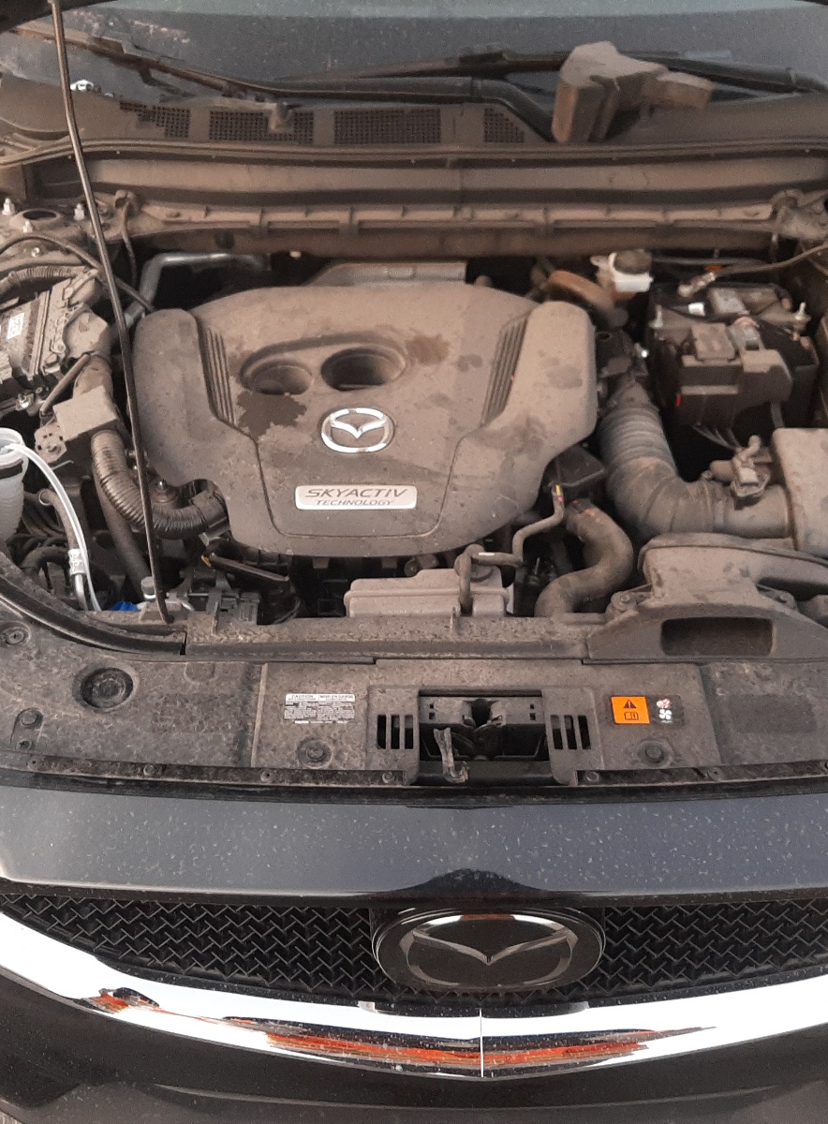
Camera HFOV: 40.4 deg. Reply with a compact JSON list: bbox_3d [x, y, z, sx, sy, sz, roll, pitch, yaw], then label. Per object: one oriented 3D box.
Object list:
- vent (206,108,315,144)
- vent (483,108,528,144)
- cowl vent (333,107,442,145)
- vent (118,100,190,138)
[{"bbox_3d":[-0.213,-0.608,1.570,0.146,0.010,0.055,0,72,0],"label":"vent"},{"bbox_3d":[0.128,-0.608,1.570,0.060,0.010,0.057,0,72,0],"label":"vent"},{"bbox_3d":[-0.036,-0.608,1.570,0.149,0.010,0.057,0,72,0],"label":"cowl vent"},{"bbox_3d":[-0.369,-0.630,1.600,0.101,0.010,0.059,0,72,0],"label":"vent"}]

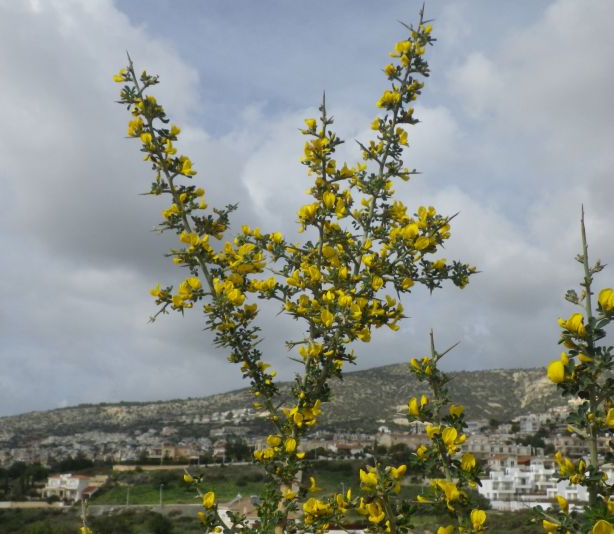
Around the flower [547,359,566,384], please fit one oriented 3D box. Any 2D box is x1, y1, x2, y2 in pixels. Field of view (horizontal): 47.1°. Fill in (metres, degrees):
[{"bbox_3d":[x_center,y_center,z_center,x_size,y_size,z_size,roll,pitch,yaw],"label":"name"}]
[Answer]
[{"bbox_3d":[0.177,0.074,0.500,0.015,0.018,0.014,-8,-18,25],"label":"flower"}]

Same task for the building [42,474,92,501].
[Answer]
[{"bbox_3d":[-69.622,64.099,205.000,12.000,8.200,10.000,0,-16,0],"label":"building"}]

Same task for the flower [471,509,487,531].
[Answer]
[{"bbox_3d":[0.148,0.218,0.610,0.014,0.018,0.014,2,-17,-5],"label":"flower"}]

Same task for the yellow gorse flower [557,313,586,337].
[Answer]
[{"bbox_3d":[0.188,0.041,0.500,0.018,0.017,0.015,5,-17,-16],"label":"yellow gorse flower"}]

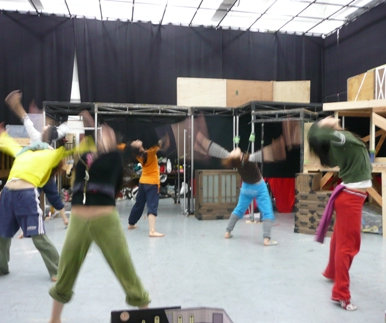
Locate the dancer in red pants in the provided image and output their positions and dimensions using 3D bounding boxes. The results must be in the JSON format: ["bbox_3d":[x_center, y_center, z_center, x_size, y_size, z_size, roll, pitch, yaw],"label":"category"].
[{"bbox_3d":[1.200,0.370,2.903,0.480,1.450,0.580,0,1,12],"label":"dancer in red pants"}]

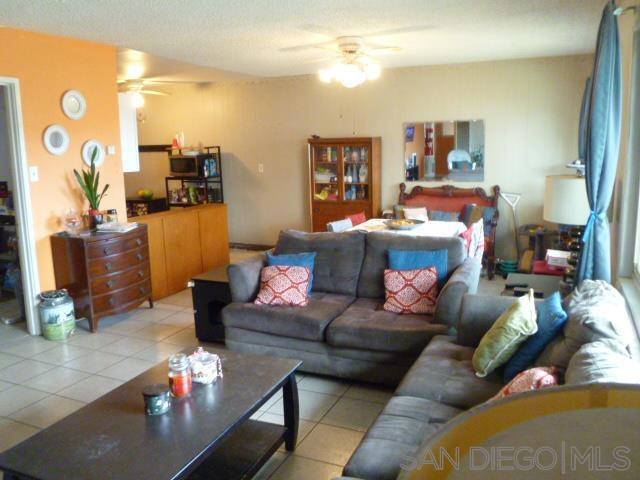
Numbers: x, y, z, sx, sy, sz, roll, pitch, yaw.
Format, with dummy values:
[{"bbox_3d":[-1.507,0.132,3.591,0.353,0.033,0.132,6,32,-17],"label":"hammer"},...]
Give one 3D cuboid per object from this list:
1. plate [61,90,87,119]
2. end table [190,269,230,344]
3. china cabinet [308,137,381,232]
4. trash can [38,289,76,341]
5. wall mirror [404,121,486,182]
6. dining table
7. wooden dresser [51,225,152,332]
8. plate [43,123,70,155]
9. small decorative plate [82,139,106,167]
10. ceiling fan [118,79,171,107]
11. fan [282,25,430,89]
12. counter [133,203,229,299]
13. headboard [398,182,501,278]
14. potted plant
[{"bbox_3d":[-2.140,-1.180,4.539,0.030,0.262,0.258,4,11,24],"label":"plate"},{"bbox_3d":[-0.702,0.527,4.337,0.450,0.500,0.580,4,11,24],"label":"end table"},{"bbox_3d":[0.346,-0.526,6.951,0.880,1.620,0.390,3,10,24],"label":"china cabinet"},{"bbox_3d":[-2.180,0.609,4.273,0.280,0.370,0.280,-1,10,0],"label":"trash can"},{"bbox_3d":[1.524,-1.089,6.433,0.985,0.737,0.030,4,11,24],"label":"wall mirror"},{"bbox_3d":[0.785,0.277,4.920,1.050,0.750,1.270,4,11,24],"label":"dining table"},{"bbox_3d":[-1.924,0.317,4.686,0.420,0.800,0.785,3,11,21],"label":"wooden dresser"},{"bbox_3d":[-2.198,-0.833,4.339,0.025,0.262,0.258,4,11,24],"label":"plate"},{"bbox_3d":[-2.022,-0.782,4.656,0.030,0.245,0.245,3,10,24],"label":"small decorative plate"},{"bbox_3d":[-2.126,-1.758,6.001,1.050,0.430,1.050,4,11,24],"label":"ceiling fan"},{"bbox_3d":[0.264,-1.521,4.421,1.330,0.420,1.330,4,11,24],"label":"fan"},{"bbox_3d":[-1.716,0.093,5.859,0.600,0.860,1.560,4,11,24],"label":"counter"},{"bbox_3d":[1.536,-0.148,6.468,1.260,1.080,0.500,4,11,24],"label":"headboard"},{"bbox_3d":[-2.022,-0.442,4.616,0.250,0.720,0.290,4,11,24],"label":"potted plant"}]

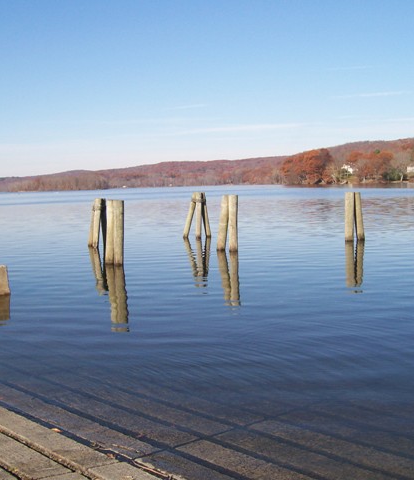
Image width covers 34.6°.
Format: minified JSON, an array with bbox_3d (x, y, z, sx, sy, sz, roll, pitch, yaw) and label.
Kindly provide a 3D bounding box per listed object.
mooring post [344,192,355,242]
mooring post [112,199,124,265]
[{"bbox_3d":[4.834,-0.777,22.517,0.275,1.647,0.275,-1,5,0],"label":"mooring post"},{"bbox_3d":[-2.303,-0.194,17.428,0.250,1.671,0.250,1,4,-8],"label":"mooring post"}]

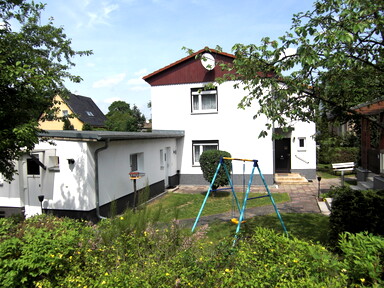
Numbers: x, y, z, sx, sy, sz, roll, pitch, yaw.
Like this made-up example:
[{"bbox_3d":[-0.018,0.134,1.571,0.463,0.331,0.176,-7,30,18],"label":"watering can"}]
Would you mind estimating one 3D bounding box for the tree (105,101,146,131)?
[{"bbox_3d":[-11.102,-2.798,52.027,6.800,9.000,6.800,-2,1,0],"label":"tree"}]

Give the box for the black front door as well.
[{"bbox_3d":[5.300,0.680,18.050,0.930,2.020,0.100,-1,1,15],"label":"black front door"}]

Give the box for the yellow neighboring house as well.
[{"bbox_3d":[-18.933,-2.641,50.431,7.800,9.200,9.400,-1,1,11],"label":"yellow neighboring house"}]

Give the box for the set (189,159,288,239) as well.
[{"bbox_3d":[1.229,1.384,8.156,1.650,2.020,1.700,-2,2,-30],"label":"set"}]

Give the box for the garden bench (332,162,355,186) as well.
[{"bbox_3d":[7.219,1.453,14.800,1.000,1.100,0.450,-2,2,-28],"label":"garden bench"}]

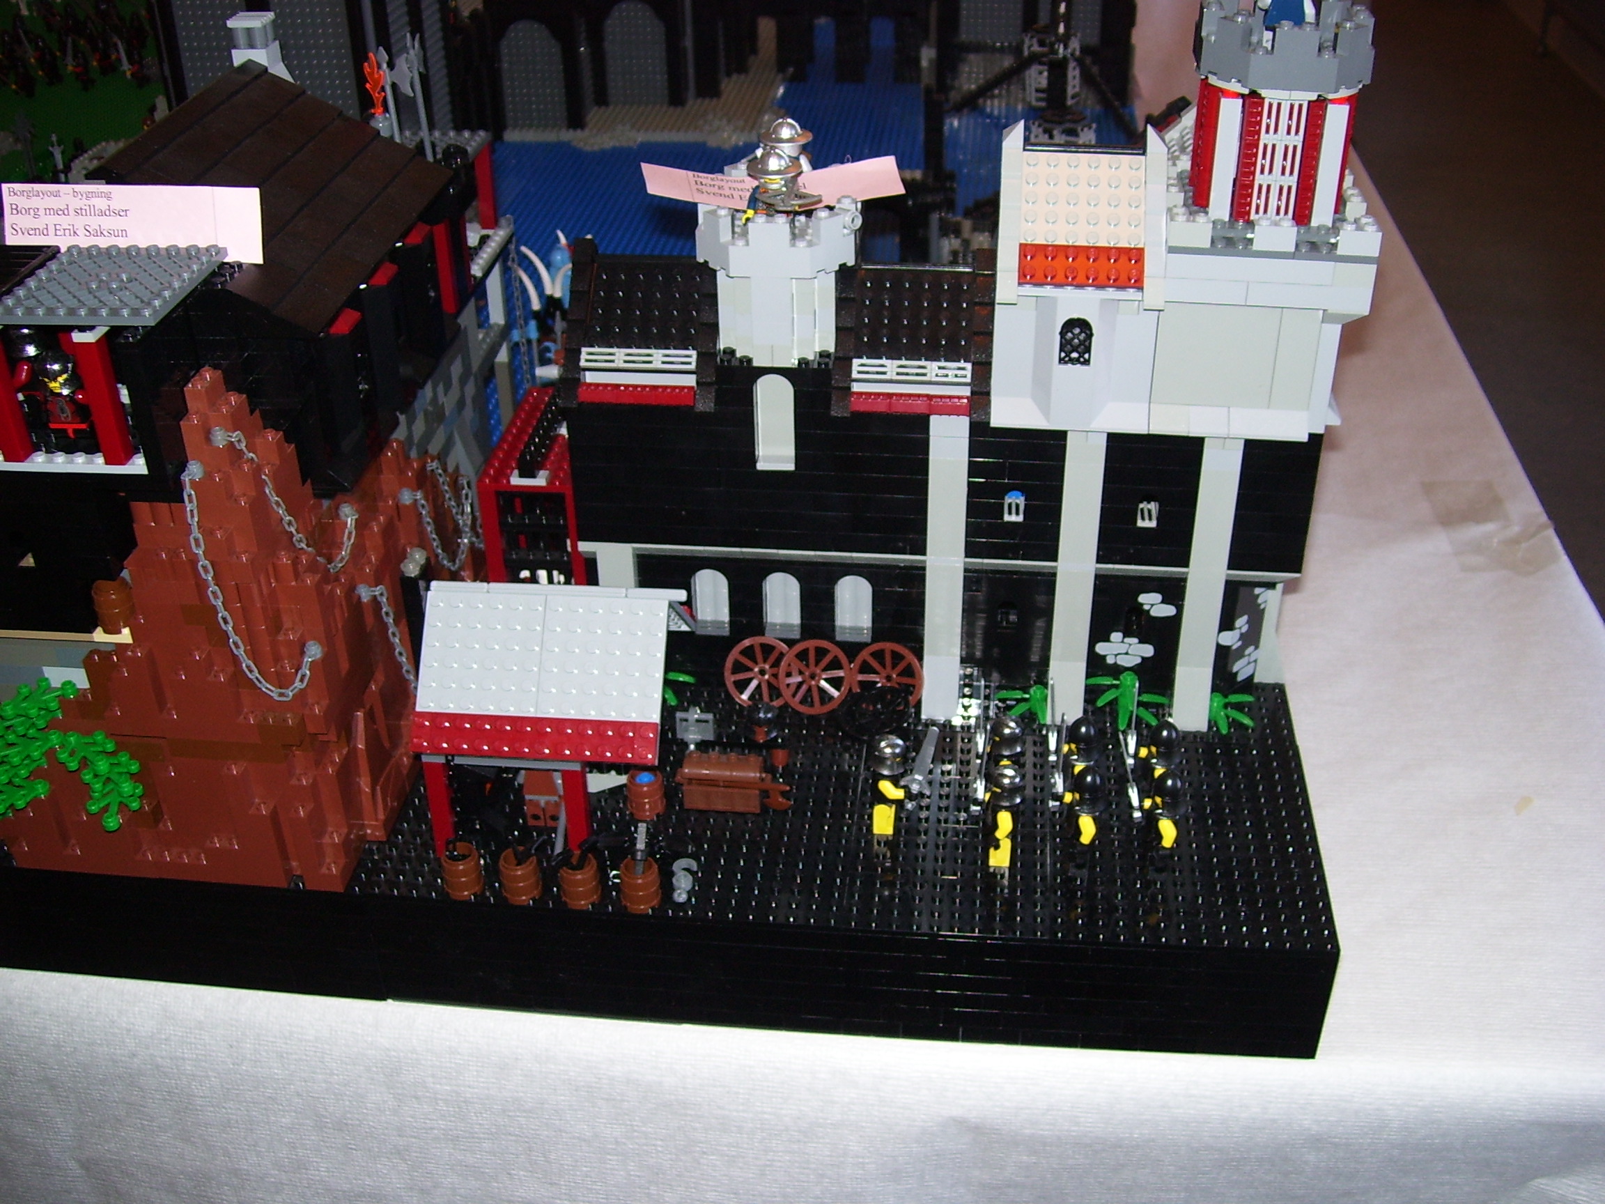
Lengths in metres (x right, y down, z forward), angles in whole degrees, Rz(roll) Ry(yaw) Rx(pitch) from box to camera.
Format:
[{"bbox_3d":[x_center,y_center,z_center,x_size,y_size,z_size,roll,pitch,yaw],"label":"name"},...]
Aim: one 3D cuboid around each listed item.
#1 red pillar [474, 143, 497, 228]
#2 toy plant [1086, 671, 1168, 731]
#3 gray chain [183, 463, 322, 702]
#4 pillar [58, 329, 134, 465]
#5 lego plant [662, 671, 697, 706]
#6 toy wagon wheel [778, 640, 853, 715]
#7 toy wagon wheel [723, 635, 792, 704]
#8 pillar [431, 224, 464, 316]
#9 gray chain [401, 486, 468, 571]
[{"bbox_3d":[-0.166,-0.218,0.873,0.008,0.048,0.008,2,33,6],"label":"red pillar"},{"bbox_3d":[0.145,0.045,0.745,0.038,0.022,0.022,2,33,6],"label":"toy plant"},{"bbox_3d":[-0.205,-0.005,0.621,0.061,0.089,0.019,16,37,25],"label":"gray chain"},{"bbox_3d":[-0.236,-0.069,0.566,0.008,0.048,0.008,2,33,6],"label":"pillar"},{"bbox_3d":[-0.061,0.040,0.768,0.024,0.014,0.022,2,33,6],"label":"lego plant"},{"bbox_3d":[0.006,0.034,0.756,0.033,0.033,0.007,-1,7,0],"label":"toy wagon wheel"},{"bbox_3d":[-0.019,0.032,0.759,0.033,0.033,0.007,0,10,2],"label":"toy wagon wheel"},{"bbox_3d":[-0.174,-0.164,0.814,0.008,0.048,0.008,2,33,6],"label":"pillar"},{"bbox_3d":[-0.163,-0.040,0.751,0.012,0.064,0.077,1,33,3],"label":"gray chain"}]

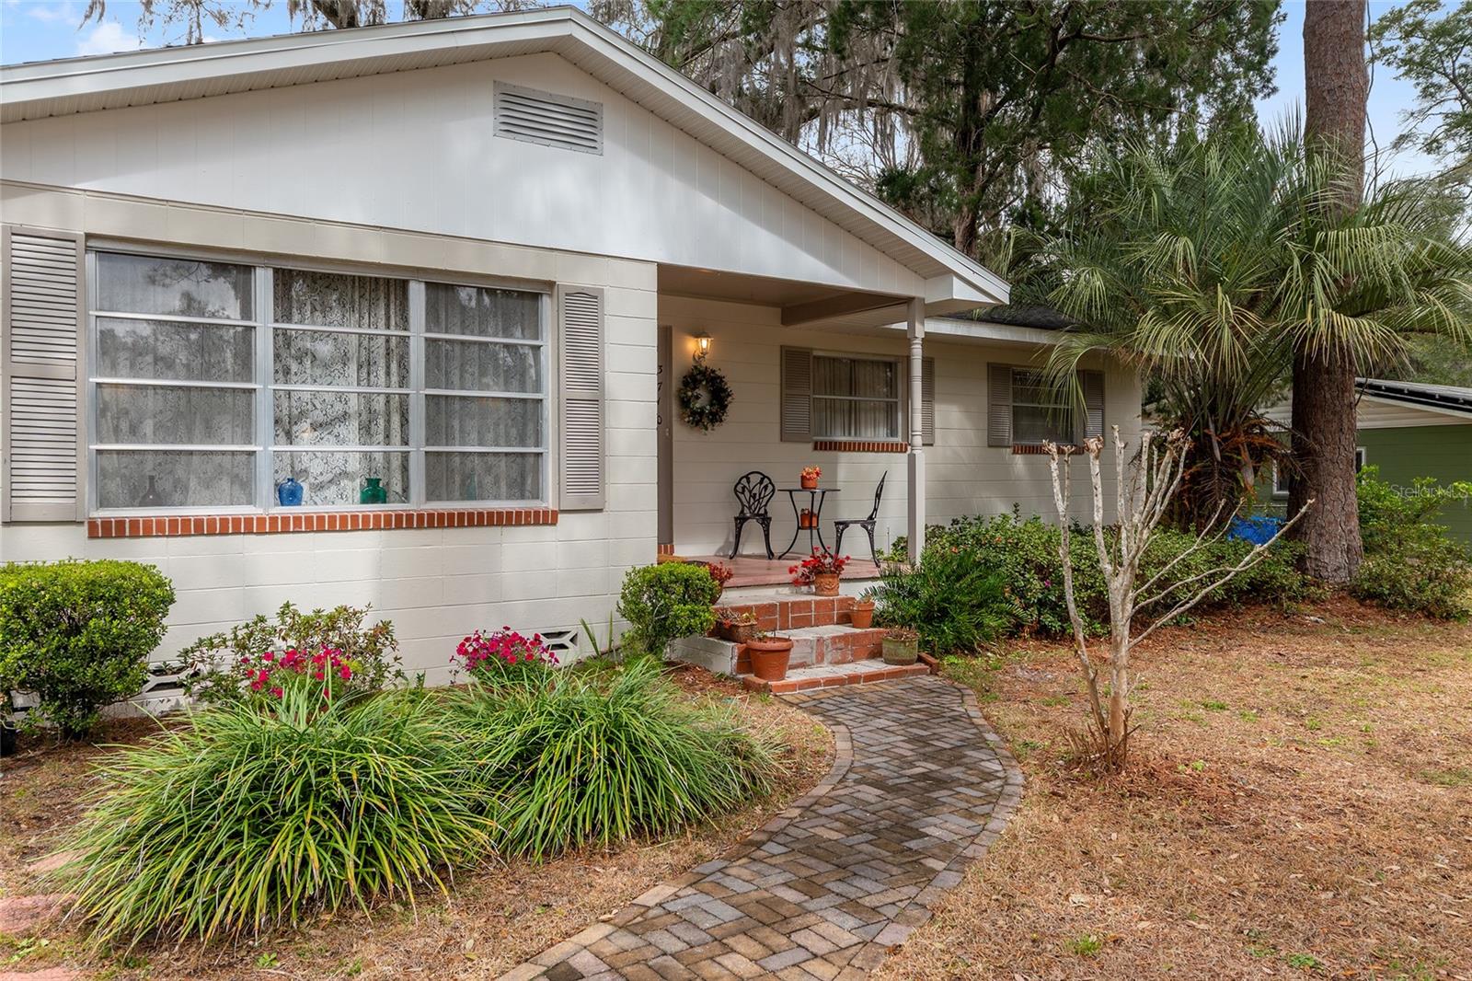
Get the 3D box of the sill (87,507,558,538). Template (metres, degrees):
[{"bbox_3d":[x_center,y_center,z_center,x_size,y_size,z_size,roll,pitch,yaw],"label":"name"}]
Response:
[{"bbox_3d":[-2.479,0.195,7.030,2.850,0.115,0.150,-1,1,-33],"label":"sill"}]

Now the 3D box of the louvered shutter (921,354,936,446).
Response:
[{"bbox_3d":[2.116,-1.021,12.620,0.400,1.010,0.040,0,1,-34],"label":"louvered shutter"}]

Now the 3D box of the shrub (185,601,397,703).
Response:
[{"bbox_3d":[-2.571,0.982,6.448,1.150,0.650,0.800,-1,1,-33],"label":"shrub"}]

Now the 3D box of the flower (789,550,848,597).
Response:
[{"bbox_3d":[0.639,0.643,8.520,0.420,0.365,0.380,0,1,-34],"label":"flower"}]

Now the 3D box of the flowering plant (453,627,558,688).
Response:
[{"bbox_3d":[-1.486,1.087,7.150,0.640,0.400,0.520,0,1,-34],"label":"flowering plant"}]

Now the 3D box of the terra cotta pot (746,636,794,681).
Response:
[{"bbox_3d":[0.224,1.101,7.240,0.305,0.275,0.305,0,1,0],"label":"terra cotta pot"}]

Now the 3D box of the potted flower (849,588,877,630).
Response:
[{"bbox_3d":[0.915,0.872,8.220,0.200,0.290,0.200,-1,1,-33],"label":"potted flower"}]

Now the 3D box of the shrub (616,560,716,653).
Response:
[{"bbox_3d":[-0.463,0.823,7.530,0.660,0.670,0.620,0,1,0],"label":"shrub"}]

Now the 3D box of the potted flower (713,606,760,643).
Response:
[{"bbox_3d":[0.009,0.908,7.596,0.200,0.235,0.330,-1,1,-33],"label":"potted flower"}]

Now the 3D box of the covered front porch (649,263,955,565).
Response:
[{"bbox_3d":[0.054,-0.542,9.757,2.780,2.480,2.620,-1,1,-33],"label":"covered front porch"}]

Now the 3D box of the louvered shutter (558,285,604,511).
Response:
[{"bbox_3d":[-1.103,-0.652,7.854,0.360,1.590,0.040,-1,1,-33],"label":"louvered shutter"}]

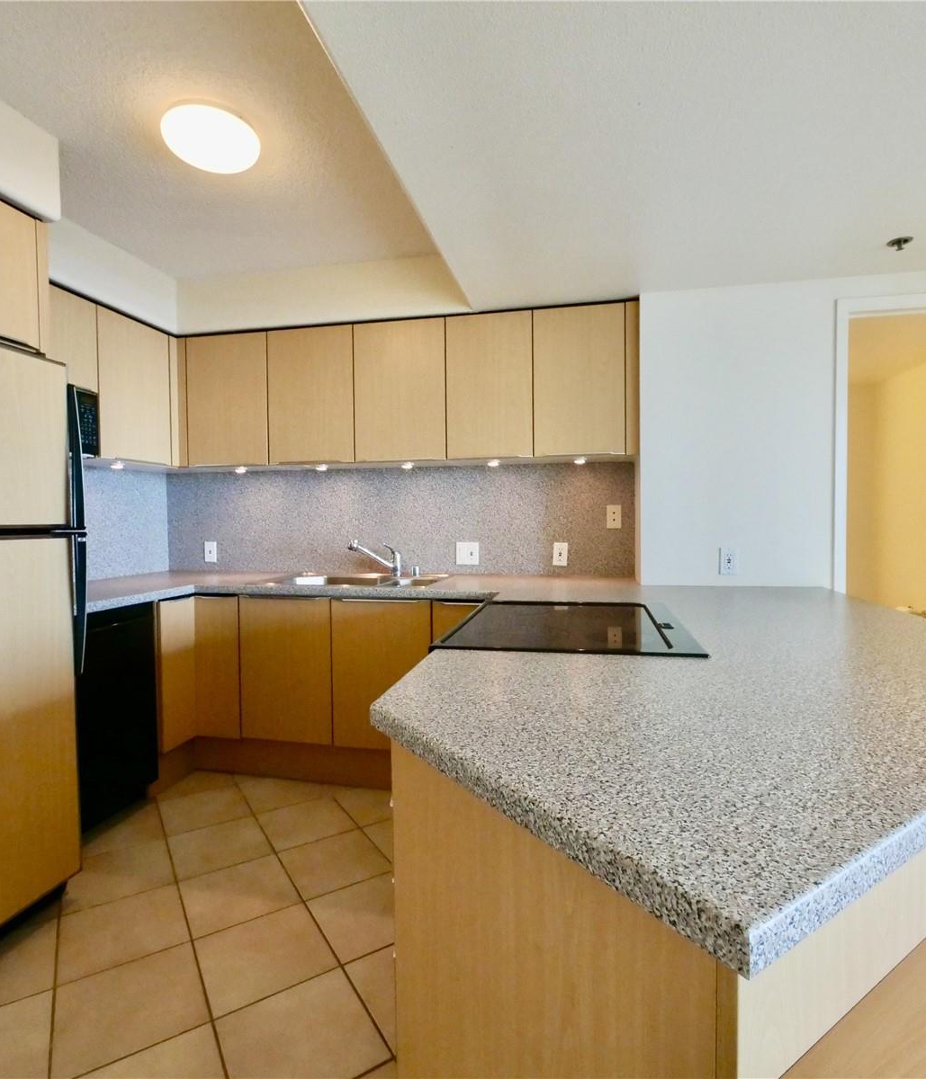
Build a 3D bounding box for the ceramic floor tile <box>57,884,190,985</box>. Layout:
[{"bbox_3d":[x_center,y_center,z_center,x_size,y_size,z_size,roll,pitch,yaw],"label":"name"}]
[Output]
[{"bbox_3d":[-0.992,1.149,1.708,0.318,0.010,0.318,-1,2,-33],"label":"ceramic floor tile"}]

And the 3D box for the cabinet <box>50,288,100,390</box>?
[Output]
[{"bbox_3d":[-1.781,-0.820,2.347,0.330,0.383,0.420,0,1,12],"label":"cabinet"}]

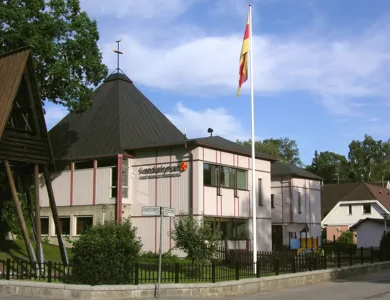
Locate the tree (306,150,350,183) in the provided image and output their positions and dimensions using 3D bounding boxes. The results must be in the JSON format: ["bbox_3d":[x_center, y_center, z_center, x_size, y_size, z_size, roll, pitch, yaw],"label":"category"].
[{"bbox_3d":[19.671,6.508,84.948,7.500,13.000,7.000,0,-8,0],"label":"tree"}]

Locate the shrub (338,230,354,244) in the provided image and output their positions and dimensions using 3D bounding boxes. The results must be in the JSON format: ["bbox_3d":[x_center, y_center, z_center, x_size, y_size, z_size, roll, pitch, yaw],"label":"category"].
[{"bbox_3d":[14.422,8.432,55.370,1.551,1.421,1.500,0,-8,0],"label":"shrub"}]

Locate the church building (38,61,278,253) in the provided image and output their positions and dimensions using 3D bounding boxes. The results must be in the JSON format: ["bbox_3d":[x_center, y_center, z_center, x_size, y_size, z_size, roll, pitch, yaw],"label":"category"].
[{"bbox_3d":[-2.774,0.355,37.465,14.500,12.424,10.000,-6,-10,37],"label":"church building"}]

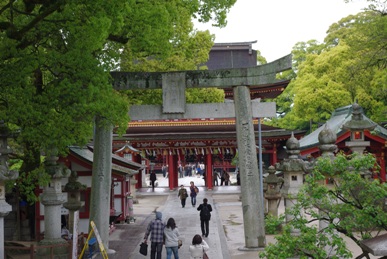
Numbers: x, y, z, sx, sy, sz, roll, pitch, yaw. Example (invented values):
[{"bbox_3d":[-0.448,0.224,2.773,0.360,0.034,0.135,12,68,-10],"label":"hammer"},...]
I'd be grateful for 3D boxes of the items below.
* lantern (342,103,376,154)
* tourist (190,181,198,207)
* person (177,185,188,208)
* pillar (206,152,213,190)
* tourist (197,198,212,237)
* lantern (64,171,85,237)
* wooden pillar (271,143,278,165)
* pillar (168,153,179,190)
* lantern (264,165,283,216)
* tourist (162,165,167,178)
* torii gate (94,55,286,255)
[{"bbox_3d":[7.524,1.632,40.000,1.500,5.711,1.500,-1,-1,1],"label":"lantern"},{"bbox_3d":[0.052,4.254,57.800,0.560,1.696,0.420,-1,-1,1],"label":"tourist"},{"bbox_3d":[-0.667,4.397,57.700,0.600,1.497,0.400,-1,-1,1],"label":"person"},{"bbox_3d":[1.376,3.419,74.500,0.490,3.546,0.490,-1,-1,1],"label":"pillar"},{"bbox_3d":[0.497,3.898,38.800,0.640,1.728,0.450,-1,-1,1],"label":"tourist"},{"bbox_3d":[-5.042,3.297,37.300,0.980,3.085,0.980,-1,-1,1],"label":"lantern"},{"bbox_3d":[7.108,3.056,76.500,0.430,3.858,0.430,-1,-1,1],"label":"wooden pillar"},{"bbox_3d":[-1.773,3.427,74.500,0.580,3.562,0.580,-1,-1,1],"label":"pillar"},{"bbox_3d":[3.865,3.249,42.800,0.980,3.055,0.980,-1,-1,1],"label":"lantern"},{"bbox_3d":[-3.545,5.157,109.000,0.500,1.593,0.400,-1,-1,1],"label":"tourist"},{"bbox_3d":[-0.690,0.946,34.800,9.100,7.650,1.000,-1,-1,1],"label":"torii gate"}]

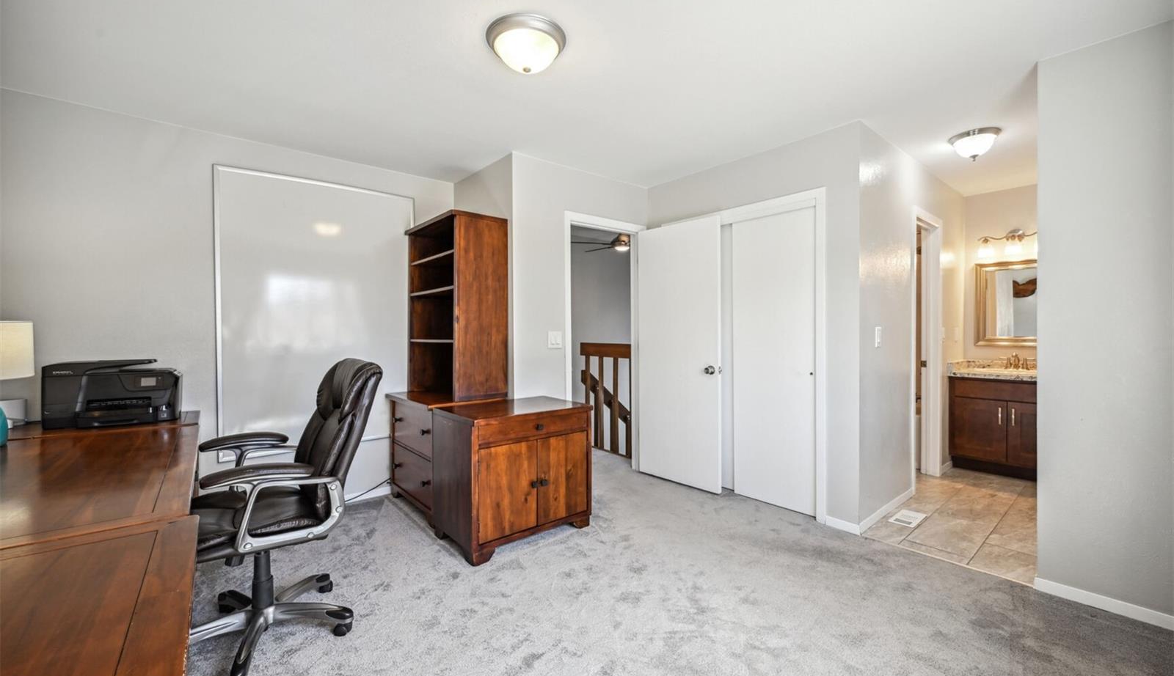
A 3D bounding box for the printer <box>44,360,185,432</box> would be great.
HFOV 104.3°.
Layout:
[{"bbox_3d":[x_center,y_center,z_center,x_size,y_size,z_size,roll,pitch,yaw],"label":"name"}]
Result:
[{"bbox_3d":[-2.417,0.272,2.362,0.484,0.316,0.360,-1,1,-36],"label":"printer"}]

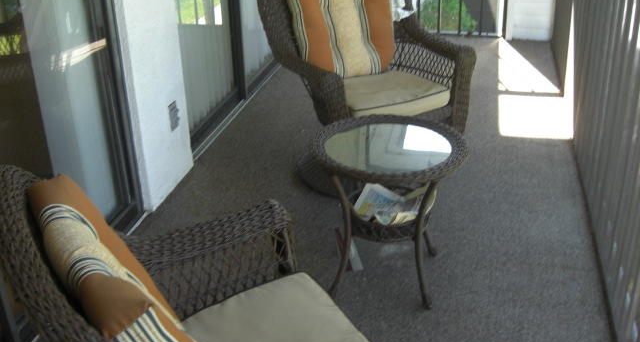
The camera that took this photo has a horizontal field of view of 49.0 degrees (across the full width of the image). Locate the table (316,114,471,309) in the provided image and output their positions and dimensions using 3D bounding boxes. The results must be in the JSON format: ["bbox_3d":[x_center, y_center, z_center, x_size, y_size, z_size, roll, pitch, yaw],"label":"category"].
[{"bbox_3d":[0.235,0.145,2.461,0.523,0.507,0.523,4,25,13],"label":"table"}]

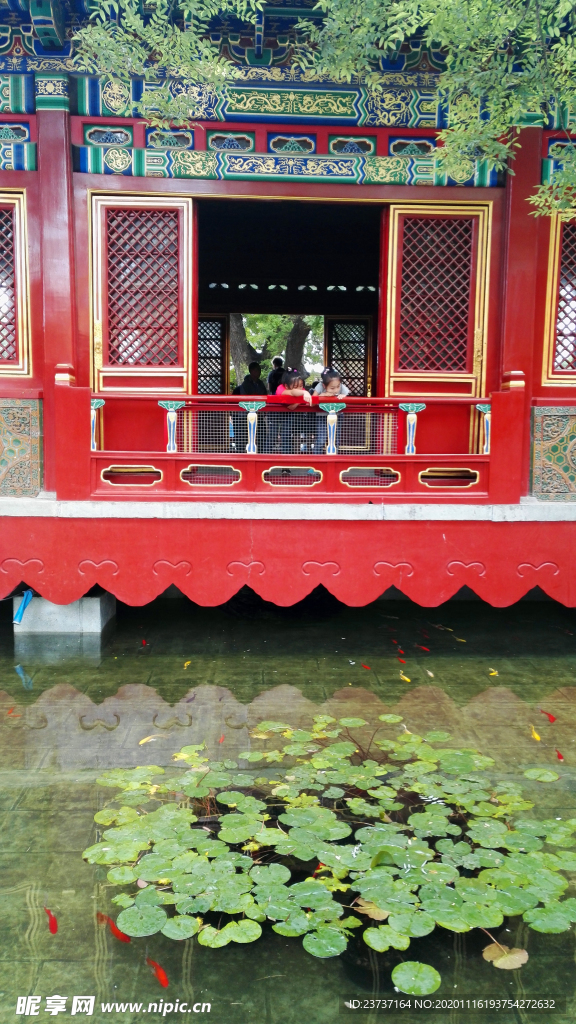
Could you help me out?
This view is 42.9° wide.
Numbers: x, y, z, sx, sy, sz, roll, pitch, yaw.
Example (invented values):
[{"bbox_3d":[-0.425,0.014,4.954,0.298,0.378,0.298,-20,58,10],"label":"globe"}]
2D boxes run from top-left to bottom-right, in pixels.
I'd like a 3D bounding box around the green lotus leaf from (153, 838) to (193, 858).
[{"bbox_3d":[-0.492,1.434,3.124,0.170,0.025,0.157,1,7,-2],"label":"green lotus leaf"}]

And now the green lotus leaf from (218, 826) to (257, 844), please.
[{"bbox_3d":[-0.223,1.458,3.306,0.180,0.015,0.159,1,6,-3],"label":"green lotus leaf"}]

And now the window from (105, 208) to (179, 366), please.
[{"bbox_3d":[-1.275,-1.959,6.424,0.661,1.357,0.060,1,6,-3],"label":"window"}]

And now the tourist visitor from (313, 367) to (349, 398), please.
[{"bbox_3d":[0.394,-0.839,6.800,0.400,1.020,0.460,0,5,-6],"label":"tourist visitor"}]

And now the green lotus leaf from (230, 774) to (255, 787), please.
[{"bbox_3d":[-0.222,1.335,3.658,0.120,0.020,0.133,0,6,-3],"label":"green lotus leaf"}]

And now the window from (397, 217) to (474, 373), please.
[{"bbox_3d":[1.252,-1.850,6.254,0.640,1.300,0.060,1,7,-2],"label":"window"}]

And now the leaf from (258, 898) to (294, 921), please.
[{"bbox_3d":[-0.021,1.486,2.738,0.131,0.020,0.128,1,5,0],"label":"leaf"}]

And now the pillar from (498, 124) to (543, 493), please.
[{"bbox_3d":[2.021,-1.724,6.508,0.270,3.170,0.270,1,6,-3],"label":"pillar"}]

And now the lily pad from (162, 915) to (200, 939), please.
[{"bbox_3d":[-0.386,1.492,2.631,0.136,0.025,0.136,1,7,-2],"label":"lily pad"}]

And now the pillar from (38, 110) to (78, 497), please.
[{"bbox_3d":[-2.020,-1.810,6.377,0.300,3.293,0.300,1,6,-3],"label":"pillar"}]

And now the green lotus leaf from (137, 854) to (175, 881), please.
[{"bbox_3d":[-0.536,1.449,2.988,0.179,0.025,0.177,1,7,-2],"label":"green lotus leaf"}]

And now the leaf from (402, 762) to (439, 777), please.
[{"bbox_3d":[0.720,1.398,3.981,0.197,0.015,0.183,1,6,-3],"label":"leaf"}]

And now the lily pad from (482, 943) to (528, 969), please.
[{"bbox_3d":[0.746,1.521,2.514,0.158,0.025,0.141,1,7,-2],"label":"lily pad"}]

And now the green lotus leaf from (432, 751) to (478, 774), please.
[{"bbox_3d":[0.915,1.357,3.971,0.222,0.025,0.248,1,7,-2],"label":"green lotus leaf"}]

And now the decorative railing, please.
[{"bbox_3d":[0.060,-0.560,6.265,3.803,0.929,0.160,1,6,-3],"label":"decorative railing"}]

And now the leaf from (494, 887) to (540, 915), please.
[{"bbox_3d":[0.851,1.441,2.727,0.153,0.020,0.175,3,6,19],"label":"leaf"}]

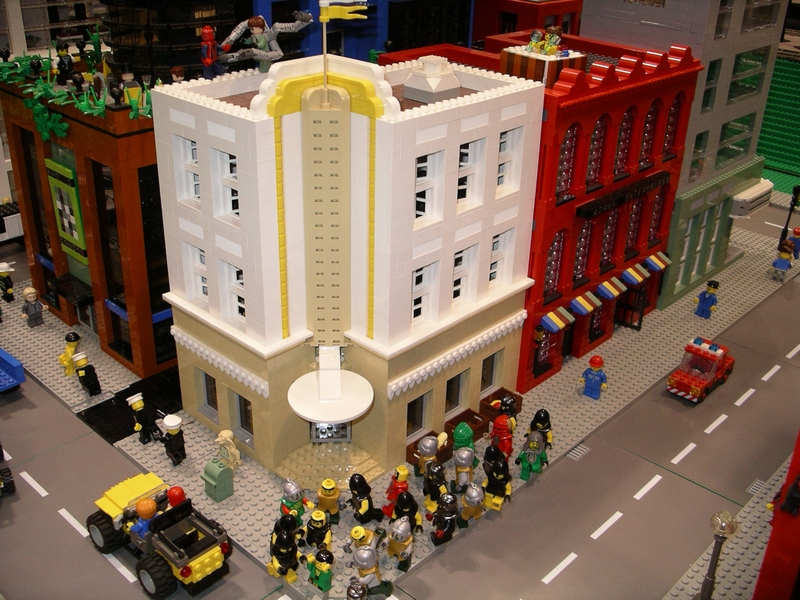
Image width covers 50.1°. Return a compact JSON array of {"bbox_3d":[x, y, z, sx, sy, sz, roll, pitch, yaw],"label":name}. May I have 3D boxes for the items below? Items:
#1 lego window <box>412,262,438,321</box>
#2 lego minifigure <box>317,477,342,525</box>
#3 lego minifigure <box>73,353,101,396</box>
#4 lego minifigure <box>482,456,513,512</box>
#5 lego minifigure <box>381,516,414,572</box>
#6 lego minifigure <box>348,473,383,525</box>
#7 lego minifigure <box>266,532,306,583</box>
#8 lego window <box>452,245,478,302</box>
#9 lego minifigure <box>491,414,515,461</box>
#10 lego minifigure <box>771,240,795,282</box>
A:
[{"bbox_3d":[0.014,-0.004,0.663,0.012,0.054,0.032,24,34,38],"label":"lego window"},{"bbox_3d":[-0.052,0.149,0.635,0.026,0.040,0.015,0,27,-4],"label":"lego minifigure"},{"bbox_3d":[-0.288,0.068,0.783,0.024,0.043,0.015,26,48,38],"label":"lego minifigure"},{"bbox_3d":[0.075,0.142,0.653,0.025,0.042,0.019,9,28,15],"label":"lego minifigure"},{"bbox_3d":[0.002,0.168,0.588,0.024,0.042,0.018,15,29,26],"label":"lego minifigure"},{"bbox_3d":[-0.027,0.145,0.634,0.021,0.041,0.024,-11,29,-24],"label":"lego minifigure"},{"bbox_3d":[-0.077,0.175,0.585,0.025,0.042,0.019,-16,35,-30],"label":"lego minifigure"},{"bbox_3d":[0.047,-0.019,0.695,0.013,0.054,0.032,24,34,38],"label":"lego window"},{"bbox_3d":[0.084,0.114,0.703,0.018,0.041,0.024,-5,27,-12],"label":"lego minifigure"},{"bbox_3d":[0.472,-0.045,1.052,0.024,0.044,0.016,26,28,38],"label":"lego minifigure"}]

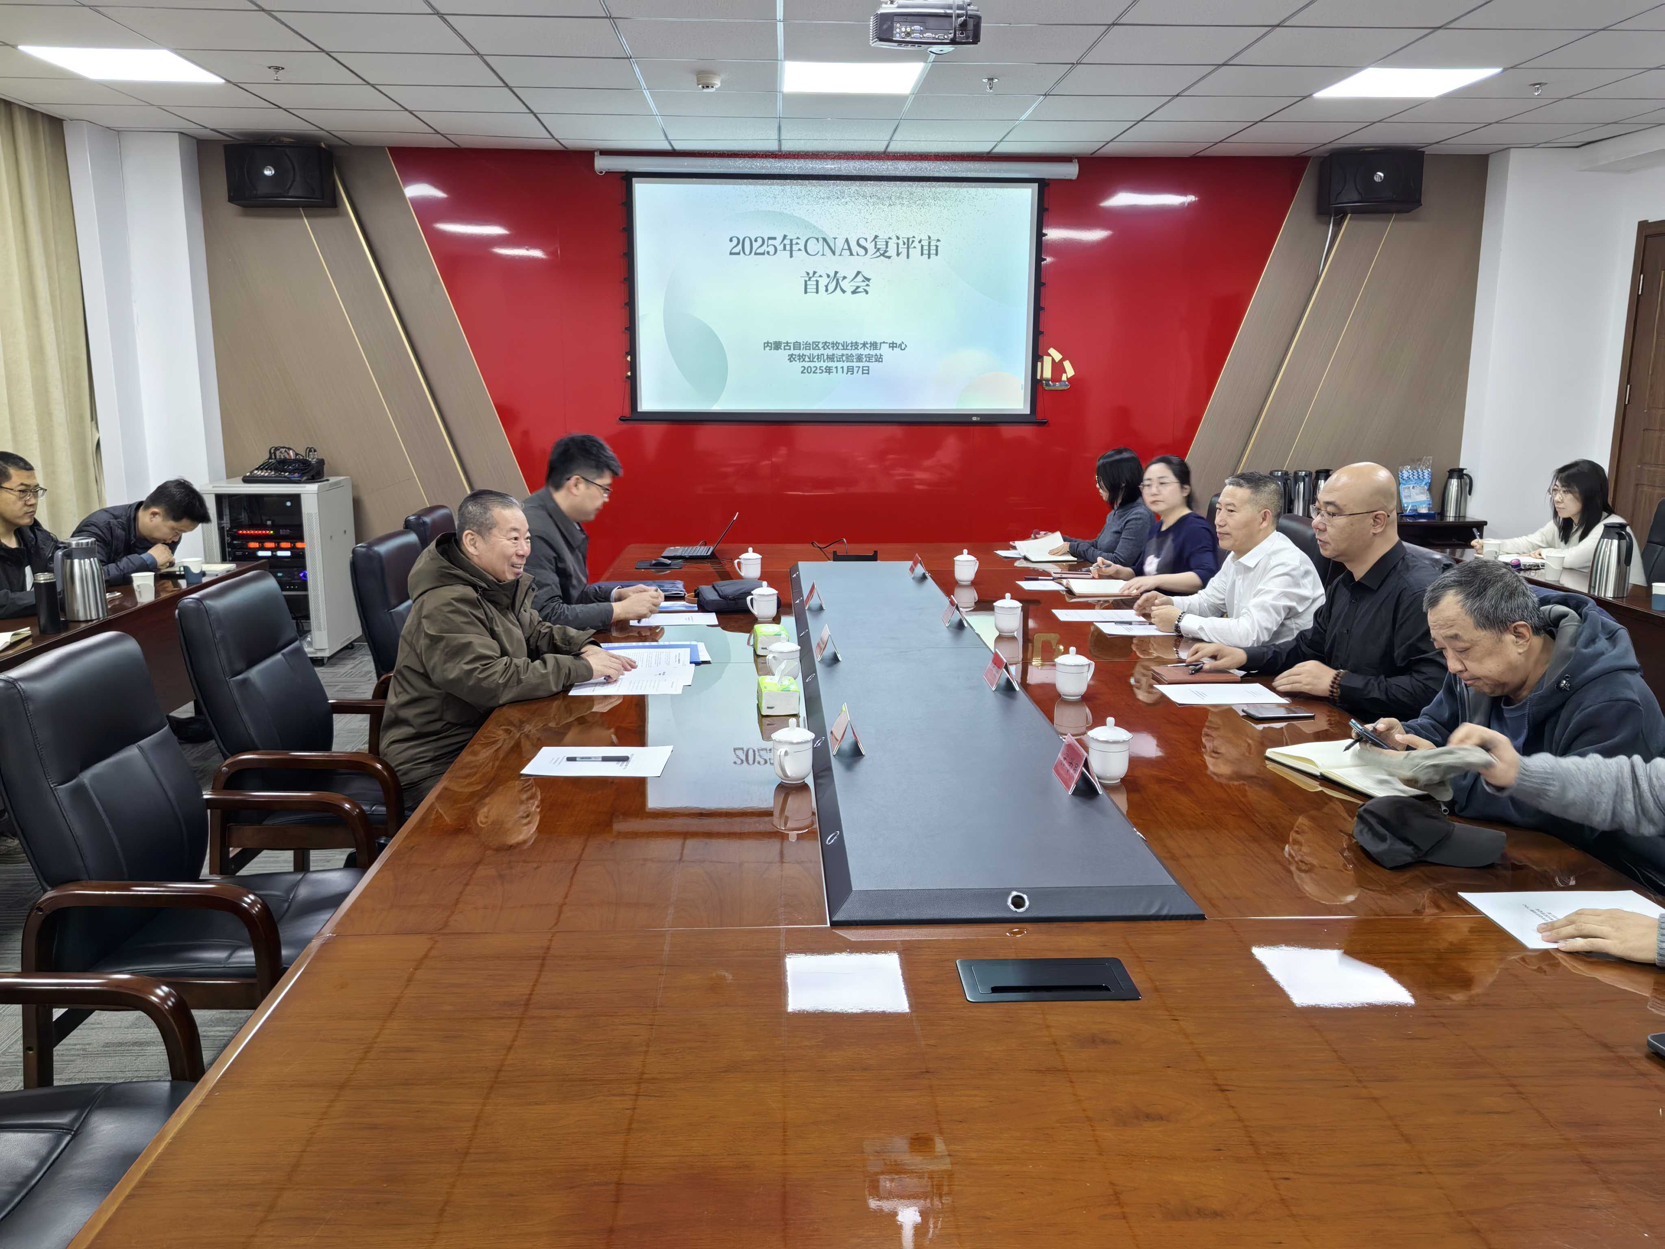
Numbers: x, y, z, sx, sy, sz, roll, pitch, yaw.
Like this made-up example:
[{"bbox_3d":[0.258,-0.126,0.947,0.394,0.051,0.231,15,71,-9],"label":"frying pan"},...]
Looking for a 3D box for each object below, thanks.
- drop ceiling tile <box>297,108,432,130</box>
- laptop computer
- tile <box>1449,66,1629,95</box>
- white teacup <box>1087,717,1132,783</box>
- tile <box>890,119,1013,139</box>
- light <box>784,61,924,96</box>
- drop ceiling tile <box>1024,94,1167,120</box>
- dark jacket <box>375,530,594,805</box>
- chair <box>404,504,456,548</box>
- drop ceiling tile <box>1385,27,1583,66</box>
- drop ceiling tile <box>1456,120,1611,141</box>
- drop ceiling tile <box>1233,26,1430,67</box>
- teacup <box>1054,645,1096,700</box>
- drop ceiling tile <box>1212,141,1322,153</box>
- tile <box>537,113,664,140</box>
[{"bbox_3d":[-2.371,-2.553,6.588,0.600,0.020,0.600,0,11,-3],"label":"drop ceiling tile"},{"bbox_3d":[-0.606,-0.418,5.995,0.350,0.205,0.325,0,11,-2],"label":"laptop computer"},{"bbox_3d":[3.076,-2.349,5.639,0.600,0.020,0.600,0,11,-2],"label":"tile"},{"bbox_3d":[0.583,0.259,2.731,0.095,0.133,0.110,0,11,-2],"label":"white teacup"},{"bbox_3d":[0.622,-2.571,6.737,0.600,0.020,0.600,0,11,-3],"label":"tile"},{"bbox_3d":[0.080,-2.336,5.516,0.600,0.020,0.600,0,11,-3],"label":"light"},{"bbox_3d":[1.247,-2.452,6.151,0.600,0.020,0.600,0,11,-2],"label":"drop ceiling tile"},{"bbox_3d":[-0.969,0.112,3.629,0.610,0.720,0.580,1,11,4],"label":"dark jacket"},{"bbox_3d":[-1.244,0.139,4.662,0.600,1.080,0.620,0,11,-2],"label":"chair"},{"bbox_3d":[2.507,-2.242,5.043,0.600,0.020,0.600,0,11,-3],"label":"drop ceiling tile"},{"bbox_3d":[3.625,-2.598,6.859,0.600,0.020,0.600,0,11,-3],"label":"drop ceiling tile"},{"bbox_3d":[1.904,-2.230,5.007,0.600,0.020,0.600,0,11,-3],"label":"drop ceiling tile"},{"bbox_3d":[0.636,0.128,3.401,0.111,0.133,0.094,-5,12,-24],"label":"teacup"},{"bbox_3d":[2.401,-2.675,7.307,0.600,0.020,0.440,0,11,-2],"label":"drop ceiling tile"},{"bbox_3d":[-1.174,-2.559,6.660,0.600,0.020,0.600,0,11,-3],"label":"tile"}]

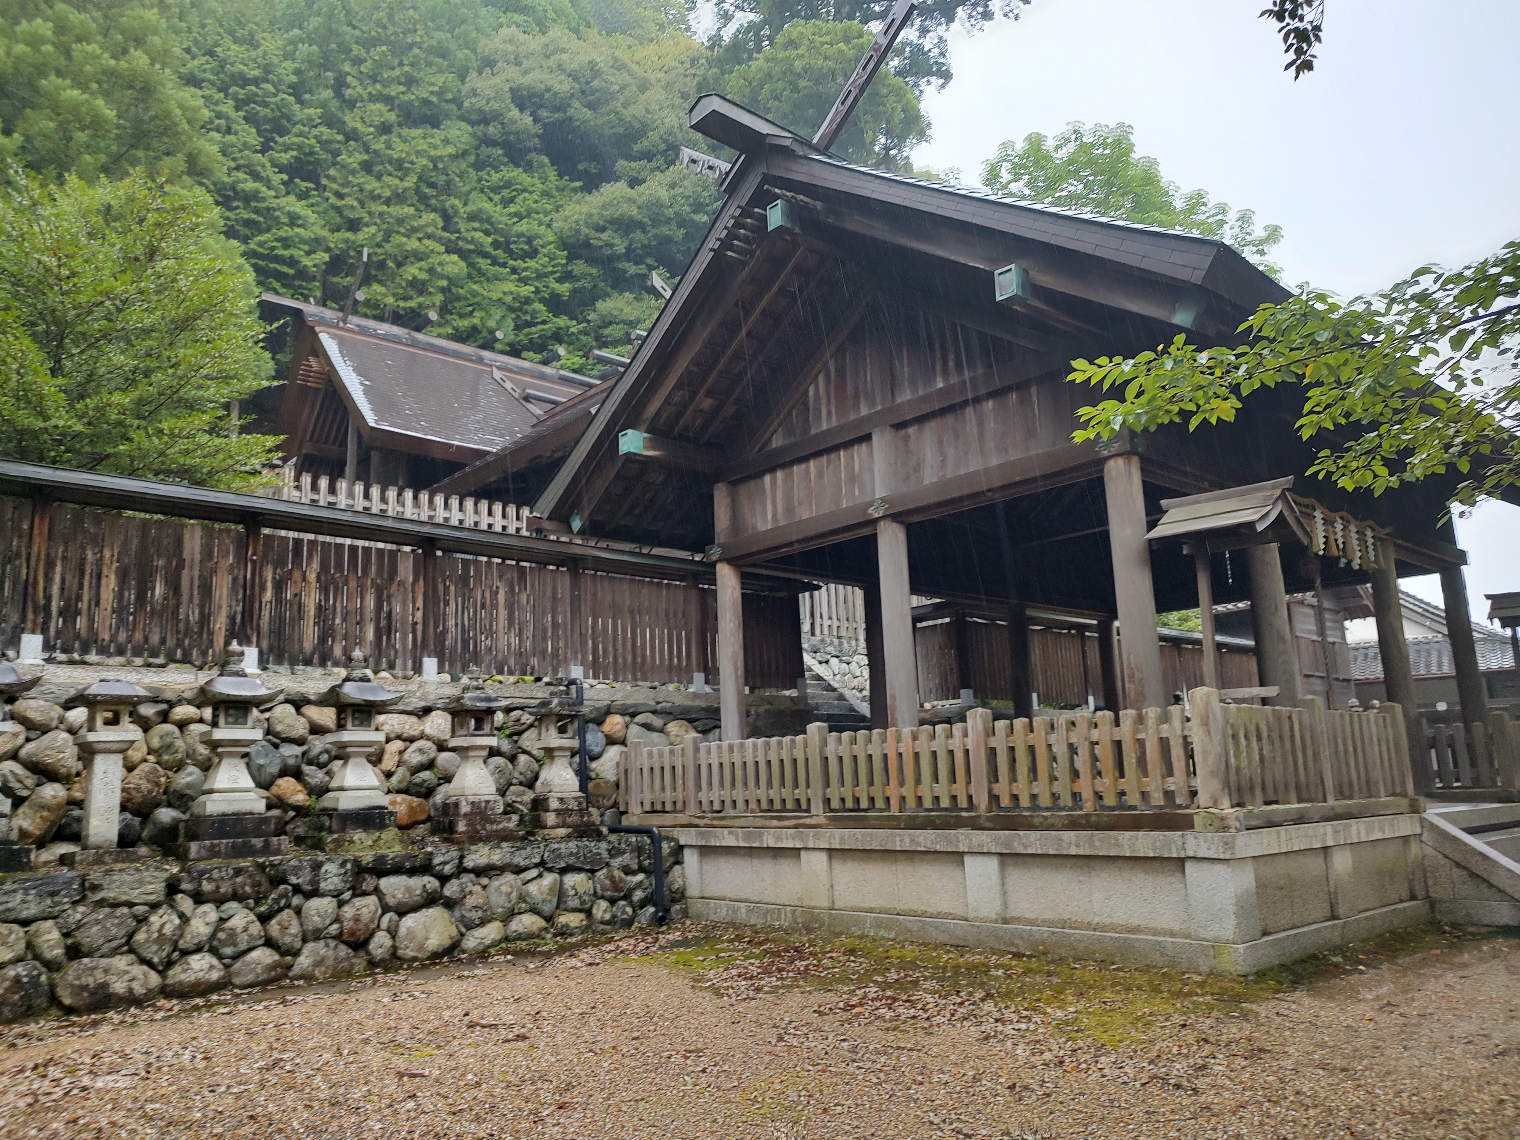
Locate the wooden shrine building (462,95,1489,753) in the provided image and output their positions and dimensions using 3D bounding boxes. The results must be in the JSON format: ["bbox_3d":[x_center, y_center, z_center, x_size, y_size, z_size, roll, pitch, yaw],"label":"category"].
[{"bbox_3d":[5.603,-0.417,16.380,16.275,7.847,9.591,9,-16,-43],"label":"wooden shrine building"}]

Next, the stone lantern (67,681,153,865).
[{"bbox_3d":[-5.600,1.722,9.022,0.601,1.564,0.601,9,-16,-43],"label":"stone lantern"}]

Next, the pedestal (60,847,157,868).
[{"bbox_3d":[-5.535,2.432,8.919,0.620,0.165,0.601,9,-16,-43],"label":"pedestal"}]

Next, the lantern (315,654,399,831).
[{"bbox_3d":[-4.067,1.692,10.608,0.717,1.827,0.717,9,-16,-43],"label":"lantern"}]

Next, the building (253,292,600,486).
[{"bbox_3d":[-7.263,-1.873,30.311,13.562,8.816,8.525,9,-16,-43],"label":"building"}]

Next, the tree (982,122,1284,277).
[{"bbox_3d":[11.549,-3.549,31.130,10.172,17.922,10.172,9,-16,-43],"label":"tree"}]

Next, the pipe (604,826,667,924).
[{"bbox_3d":[-1.535,3.593,12.590,0.126,1.104,1.133,9,-16,-43],"label":"pipe"}]

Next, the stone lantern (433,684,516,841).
[{"bbox_3d":[-3.118,1.987,11.511,0.678,1.835,0.678,9,-16,-43],"label":"stone lantern"}]

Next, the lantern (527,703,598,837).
[{"bbox_3d":[-2.343,2.203,12.217,0.630,1.636,0.630,9,-16,-43],"label":"lantern"}]

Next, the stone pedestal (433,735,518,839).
[{"bbox_3d":[-3.106,2.356,11.436,0.678,1.081,0.678,9,-16,-43],"label":"stone pedestal"}]

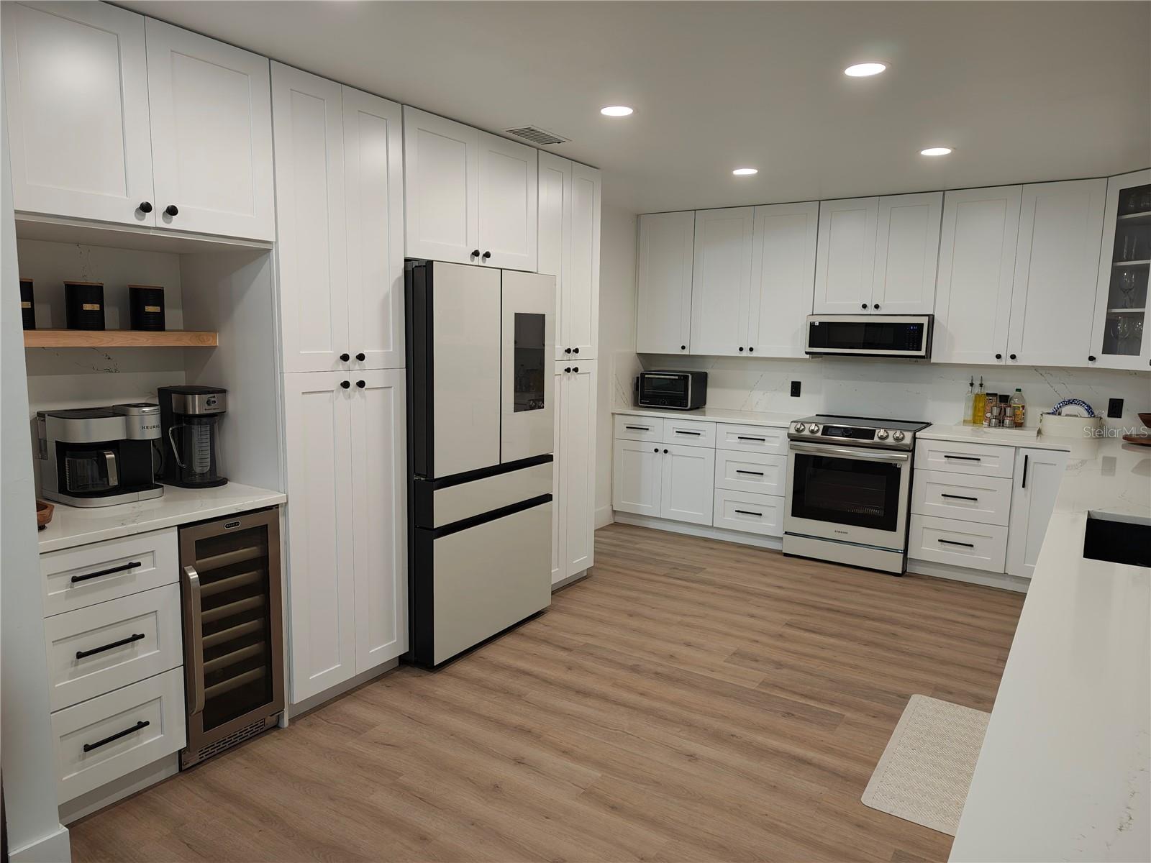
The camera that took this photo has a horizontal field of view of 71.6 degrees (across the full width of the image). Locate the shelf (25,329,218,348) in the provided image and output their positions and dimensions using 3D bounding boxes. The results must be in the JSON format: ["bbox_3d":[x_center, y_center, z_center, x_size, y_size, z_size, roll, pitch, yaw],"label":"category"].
[{"bbox_3d":[-1.700,-0.320,2.751,0.224,0.051,0.865,6,9,33],"label":"shelf"}]

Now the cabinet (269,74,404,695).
[{"bbox_3d":[-1.144,-0.138,3.299,0.612,2.393,0.624,6,9,33],"label":"cabinet"}]

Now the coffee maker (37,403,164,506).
[{"bbox_3d":[-1.638,0.074,2.750,0.265,0.320,0.312,6,9,33],"label":"coffee maker"}]

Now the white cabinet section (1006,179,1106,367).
[{"bbox_3d":[2.916,-0.935,4.827,0.422,1.068,0.330,6,9,34],"label":"white cabinet section"}]

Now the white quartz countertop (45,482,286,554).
[{"bbox_3d":[-1.543,0.270,2.721,0.615,0.032,0.883,6,9,33],"label":"white quartz countertop"}]

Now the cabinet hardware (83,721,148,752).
[{"bbox_3d":[-1.410,0.930,2.449,0.036,0.014,0.199,6,9,33],"label":"cabinet hardware"}]

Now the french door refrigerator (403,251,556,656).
[{"bbox_3d":[-0.660,0.116,3.916,0.720,1.774,0.902,6,9,33],"label":"french door refrigerator"}]

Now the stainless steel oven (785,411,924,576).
[{"bbox_3d":[1.945,0.406,5.516,0.780,0.927,0.720,6,9,33],"label":"stainless steel oven"}]

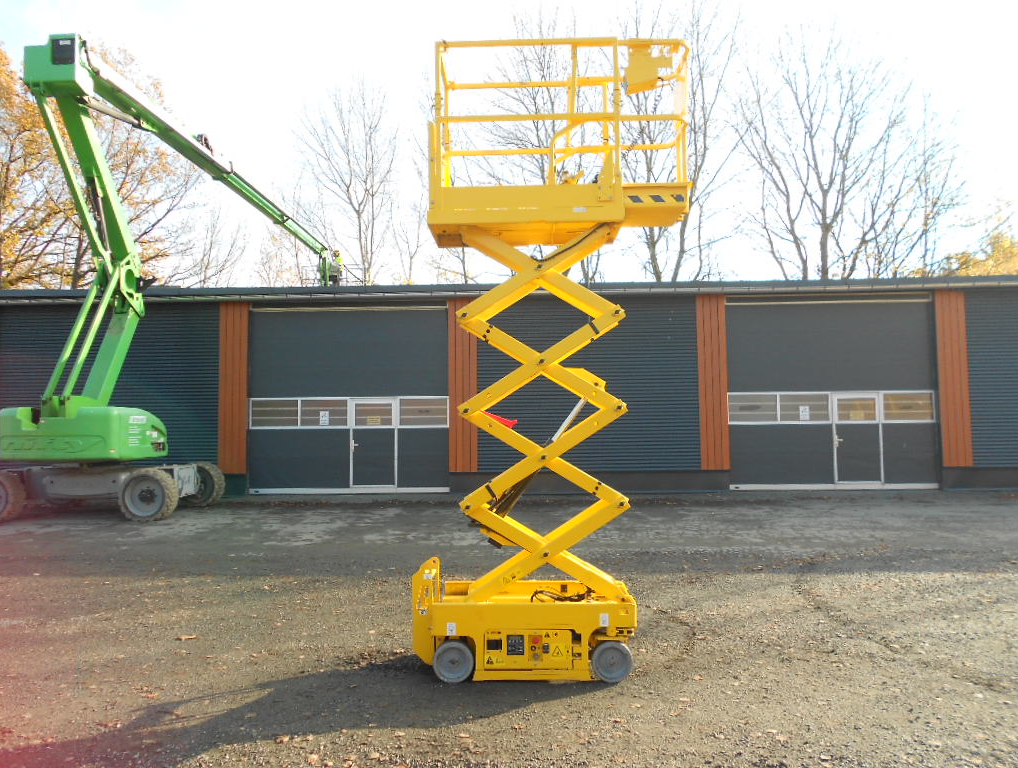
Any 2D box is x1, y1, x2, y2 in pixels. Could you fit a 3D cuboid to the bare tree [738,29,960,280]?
[{"bbox_3d":[13.317,-5.343,29.383,8.541,17.006,8.114,-1,-4,0],"label":"bare tree"}]

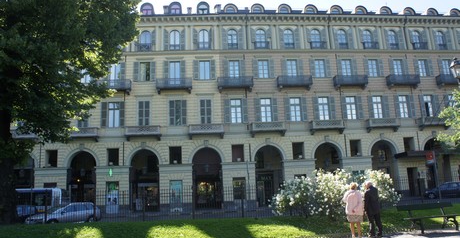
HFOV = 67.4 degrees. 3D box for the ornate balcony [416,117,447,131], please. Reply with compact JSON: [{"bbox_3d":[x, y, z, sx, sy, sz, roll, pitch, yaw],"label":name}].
[{"bbox_3d":[20.923,0.513,35.354,3.350,1.500,0.900,-2,-12,-4],"label":"ornate balcony"}]

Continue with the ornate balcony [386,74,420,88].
[{"bbox_3d":[18.288,-3.808,36.354,3.300,1.206,0.900,-2,-11,-5],"label":"ornate balcony"}]

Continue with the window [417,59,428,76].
[{"bbox_3d":[20.803,-5.431,37.107,1.100,2.020,0.250,-2,-12,-4],"label":"window"}]

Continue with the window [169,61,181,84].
[{"bbox_3d":[-5.723,-4.740,36.032,1.170,2.650,0.220,-2,-12,-4],"label":"window"}]

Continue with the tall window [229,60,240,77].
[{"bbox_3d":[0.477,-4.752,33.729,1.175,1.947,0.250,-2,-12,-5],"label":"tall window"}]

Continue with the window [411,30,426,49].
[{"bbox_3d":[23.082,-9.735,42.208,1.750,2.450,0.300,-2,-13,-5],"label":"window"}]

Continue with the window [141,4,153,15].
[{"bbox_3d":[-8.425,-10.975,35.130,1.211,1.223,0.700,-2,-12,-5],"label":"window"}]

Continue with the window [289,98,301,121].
[{"bbox_3d":[6.757,-0.946,35.249,1.100,2.480,0.250,-2,-12,-4],"label":"window"}]

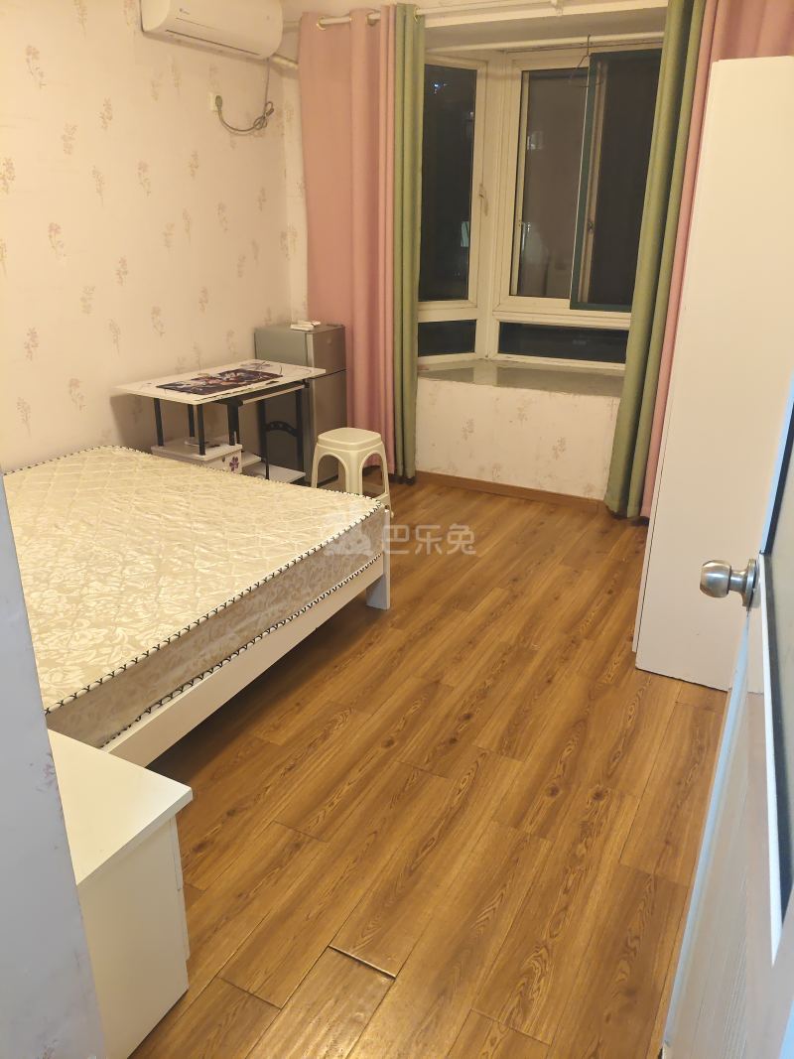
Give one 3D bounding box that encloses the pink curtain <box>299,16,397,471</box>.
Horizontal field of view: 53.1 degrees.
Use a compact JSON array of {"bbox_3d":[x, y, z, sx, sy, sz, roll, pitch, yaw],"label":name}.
[{"bbox_3d":[-0.254,-1.459,4.342,0.565,2.350,0.150,12,25,26],"label":"pink curtain"}]

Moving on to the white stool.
[{"bbox_3d":[-0.238,-0.259,4.048,0.320,0.455,0.320,15,26,32],"label":"white stool"}]

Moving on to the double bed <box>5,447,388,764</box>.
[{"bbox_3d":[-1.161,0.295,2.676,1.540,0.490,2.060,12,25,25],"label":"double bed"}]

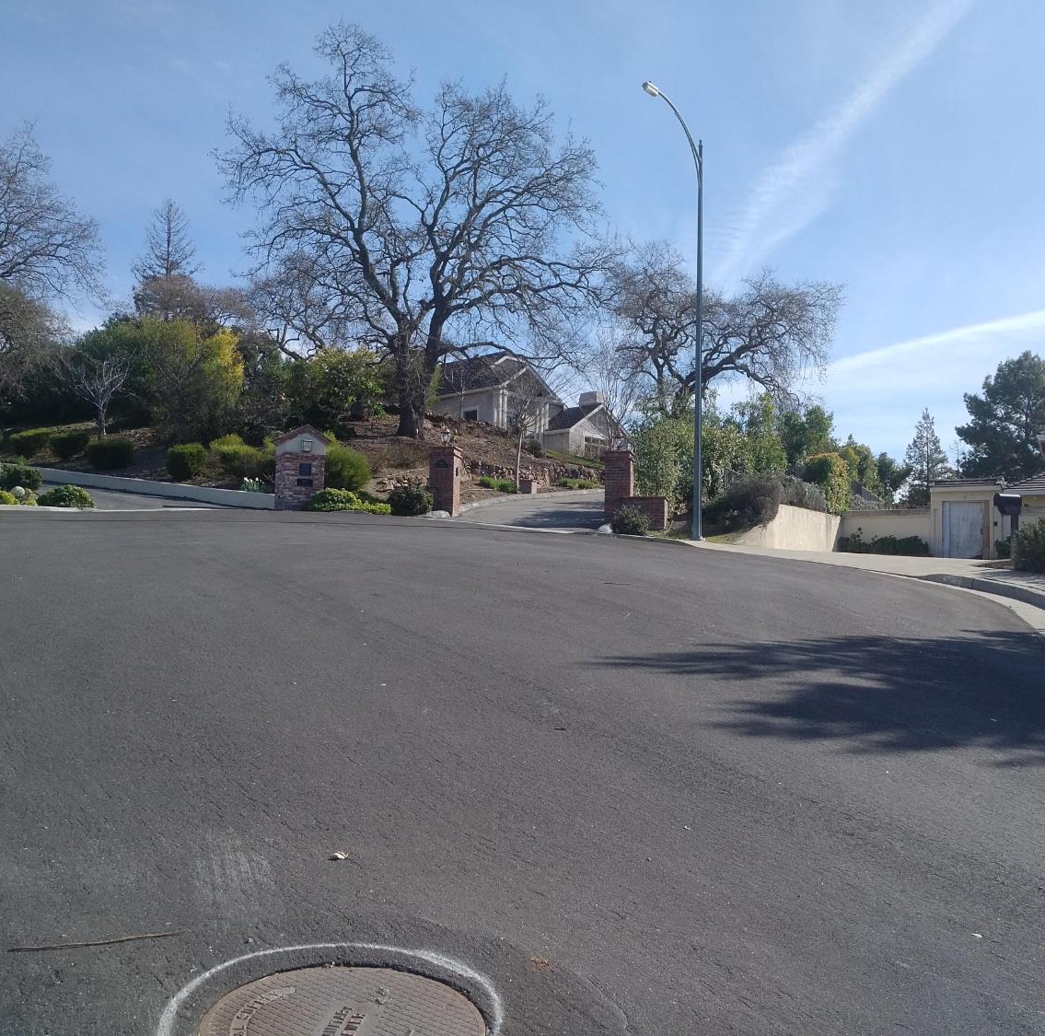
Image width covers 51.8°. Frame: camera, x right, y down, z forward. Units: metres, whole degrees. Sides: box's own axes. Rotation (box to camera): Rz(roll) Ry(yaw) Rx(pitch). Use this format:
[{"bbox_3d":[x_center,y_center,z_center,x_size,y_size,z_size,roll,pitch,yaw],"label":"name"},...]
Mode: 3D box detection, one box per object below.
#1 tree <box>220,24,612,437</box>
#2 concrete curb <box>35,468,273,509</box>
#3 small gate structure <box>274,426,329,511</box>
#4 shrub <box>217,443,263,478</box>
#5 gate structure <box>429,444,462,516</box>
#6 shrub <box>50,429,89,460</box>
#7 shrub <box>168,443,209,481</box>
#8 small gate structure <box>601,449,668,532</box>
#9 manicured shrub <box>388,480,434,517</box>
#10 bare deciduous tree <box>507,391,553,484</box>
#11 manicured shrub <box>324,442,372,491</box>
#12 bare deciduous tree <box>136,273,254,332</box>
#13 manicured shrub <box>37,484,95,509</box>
[{"bbox_3d":[-3.748,-10.137,38.000,13.600,14.400,12.500,1,-1,0],"label":"tree"},{"bbox_3d":[-9.660,-0.796,27.600,9.099,0.400,0.250,6,1,32],"label":"concrete curb"},{"bbox_3d":[-5.194,-1.203,25.300,1.150,1.950,0.900,2,-2,-25],"label":"small gate structure"},{"bbox_3d":[-7.255,-1.464,27.600,1.200,0.950,1.150,1,-2,-16],"label":"shrub"},{"bbox_3d":[-1.876,-0.913,26.200,0.610,1.660,0.610,0,-2,15],"label":"gate structure"},{"bbox_3d":[-11.903,-1.912,28.300,1.080,0.780,1.000,1,-2,-22],"label":"shrub"},{"bbox_3d":[-8.568,-1.450,27.600,1.050,0.960,1.050,1,-2,-16],"label":"shrub"},{"bbox_3d":[2.524,-0.613,24.000,1.360,1.750,0.620,1,-1,-6],"label":"small gate structure"},{"bbox_3d":[-2.583,-0.447,24.800,1.040,0.830,1.000,1,0,0],"label":"manicured shrub"},{"bbox_3d":[0.217,-2.203,31.000,1.310,2.800,1.300,1,0,0],"label":"bare deciduous tree"},{"bbox_3d":[-4.425,-1.256,26.700,1.300,1.250,1.250,1,-2,-12],"label":"manicured shrub"},{"bbox_3d":[-15.960,-8.172,52.000,5.700,7.400,5.400,1,-1,0],"label":"bare deciduous tree"},{"bbox_3d":[-7.973,-0.367,18.800,1.000,0.440,0.900,1,-2,-20],"label":"manicured shrub"}]

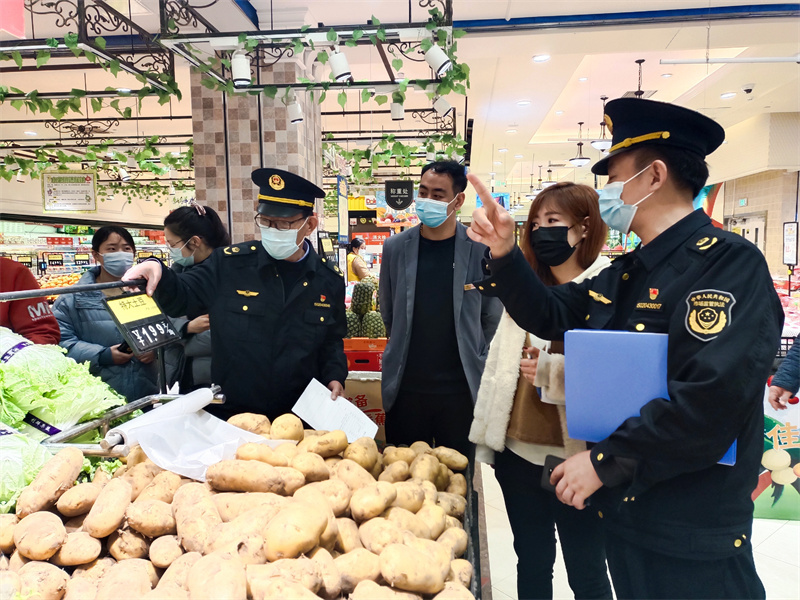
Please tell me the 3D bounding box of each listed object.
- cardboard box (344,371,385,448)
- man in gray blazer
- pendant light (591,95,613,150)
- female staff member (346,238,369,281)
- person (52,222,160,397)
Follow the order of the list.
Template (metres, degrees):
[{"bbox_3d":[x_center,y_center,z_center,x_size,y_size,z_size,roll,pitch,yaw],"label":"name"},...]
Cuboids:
[{"bbox_3d":[-0.159,0.577,3.209,0.500,0.450,0.400,-1,5,6],"label":"cardboard box"},{"bbox_3d":[0.169,0.343,2.257,0.520,1.748,0.320,0,5,7],"label":"man in gray blazer"},{"bbox_3d":[3.383,-2.912,9.593,0.420,0.877,0.420,-1,5,0],"label":"pendant light"},{"bbox_3d":[-0.482,0.011,7.327,0.420,1.574,0.430,-3,5,-18],"label":"female staff member"},{"bbox_3d":[-1.308,0.436,2.695,0.500,1.542,0.360,-5,6,-37],"label":"person"}]

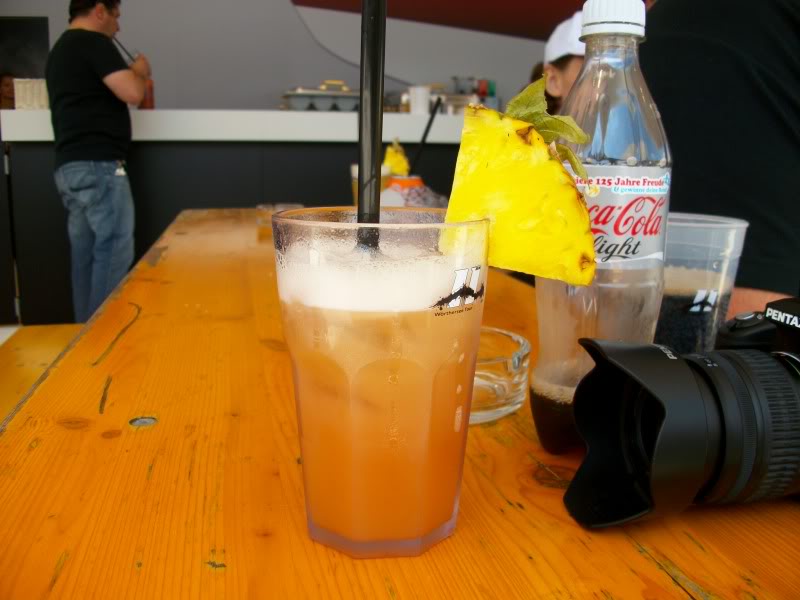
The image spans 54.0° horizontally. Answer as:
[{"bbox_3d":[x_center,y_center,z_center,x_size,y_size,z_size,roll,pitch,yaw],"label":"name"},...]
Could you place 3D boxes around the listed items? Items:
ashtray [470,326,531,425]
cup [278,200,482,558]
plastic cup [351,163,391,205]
[{"bbox_3d":[0.025,0.045,0.501,0.112,0.036,0.112,0,11,0],"label":"ashtray"},{"bbox_3d":[-0.008,0.030,0.326,0.085,0.131,0.085,0,11,0],"label":"cup"},{"bbox_3d":[-0.062,-0.224,1.668,0.085,0.131,0.085,0,11,0],"label":"plastic cup"}]

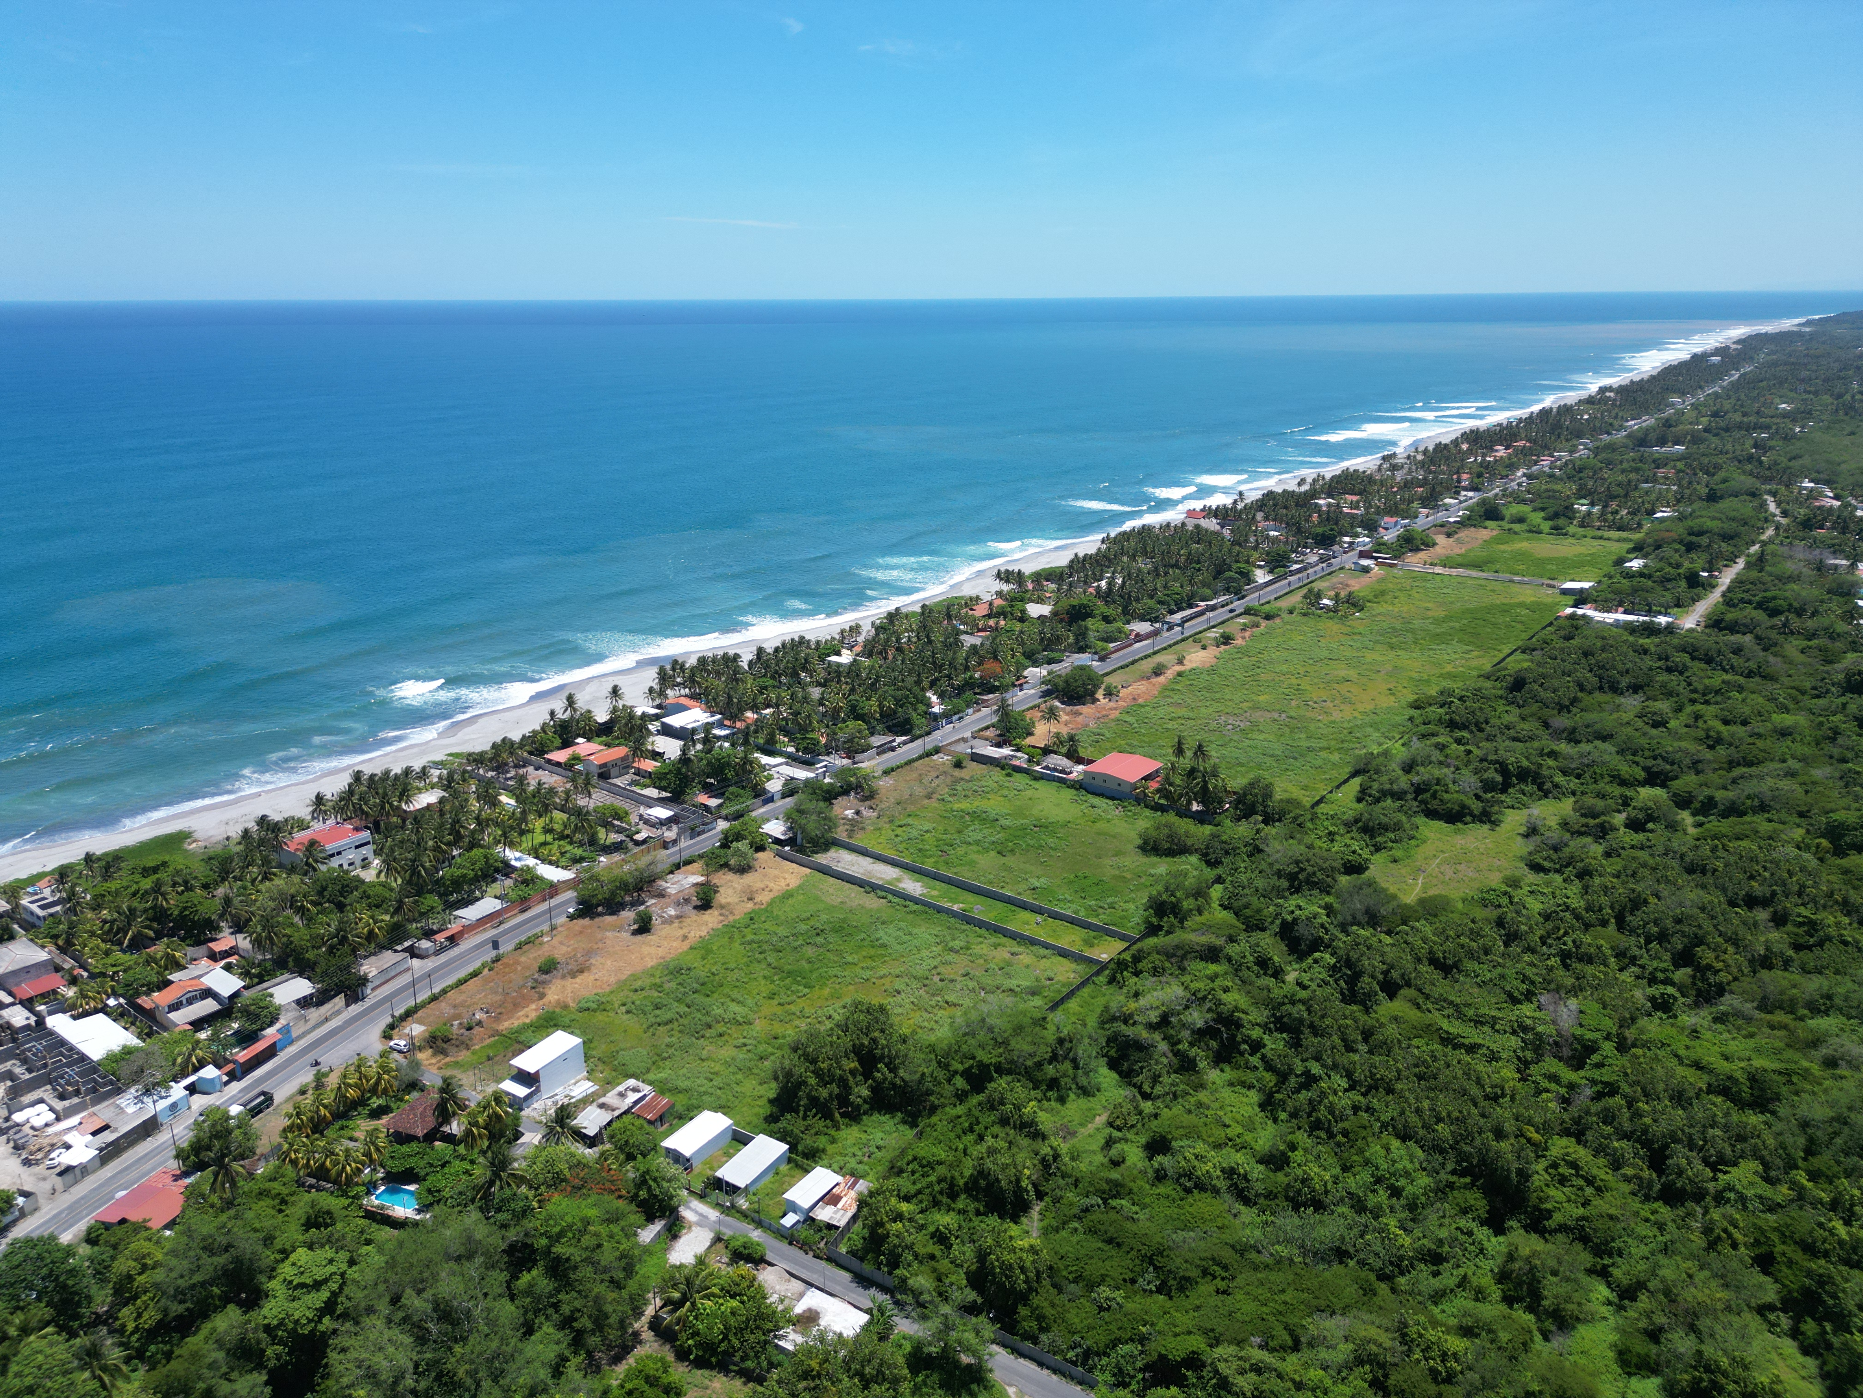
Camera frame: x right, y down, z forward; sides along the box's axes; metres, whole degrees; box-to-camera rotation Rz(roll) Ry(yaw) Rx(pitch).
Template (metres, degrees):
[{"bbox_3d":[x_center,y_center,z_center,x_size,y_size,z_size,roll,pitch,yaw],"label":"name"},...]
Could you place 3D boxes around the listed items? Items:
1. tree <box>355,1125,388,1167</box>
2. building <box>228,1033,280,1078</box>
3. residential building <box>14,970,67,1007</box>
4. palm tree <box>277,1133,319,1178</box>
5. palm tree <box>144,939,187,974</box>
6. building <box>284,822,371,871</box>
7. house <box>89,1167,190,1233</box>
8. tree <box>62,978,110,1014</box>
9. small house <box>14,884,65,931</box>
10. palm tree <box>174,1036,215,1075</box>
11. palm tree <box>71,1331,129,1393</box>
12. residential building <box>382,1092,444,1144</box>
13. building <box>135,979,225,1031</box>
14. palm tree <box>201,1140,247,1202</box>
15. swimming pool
[{"bbox_3d":[-91.880,74.709,211.762,5.400,11.000,5.400,0,17,0],"label":"tree"},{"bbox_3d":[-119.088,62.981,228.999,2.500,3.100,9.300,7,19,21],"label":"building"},{"bbox_3d":[-178.690,58.790,258.980,5.420,3.150,8.470,14,22,38],"label":"residential building"},{"bbox_3d":[-99.500,72.880,204.330,6.700,8.670,6.700,-10,20,-28],"label":"palm tree"},{"bbox_3d":[-161.572,56.342,273.509,7.400,9.500,7.400,0,17,0],"label":"palm tree"},{"bbox_3d":[-153.853,39.523,328.645,11.965,8.398,17.201,10,20,30],"label":"building"},{"bbox_3d":[-115.183,74.738,190.512,8.800,3.800,12.100,7,19,22],"label":"house"},{"bbox_3d":[-159.178,56.726,242.914,7.700,7.000,7.700,10,20,28],"label":"tree"},{"bbox_3d":[-200.900,47.470,294.280,13.300,3.650,7.390,13,22,35],"label":"small house"},{"bbox_3d":[-132.020,64.850,232.230,7.090,7.390,7.090,-11,21,-31],"label":"palm tree"},{"bbox_3d":[-104.410,84.920,163.440,7.490,10.350,7.490,-14,22,-37],"label":"palm tree"},{"bbox_3d":[-85.640,70.050,219.520,8.080,4.830,12.020,7,19,22],"label":"residential building"},{"bbox_3d":[-144.980,59.660,252.590,12.320,5.120,9.950,12,21,34],"label":"building"},{"bbox_3d":[-111.452,76.302,205.301,6.800,12.000,6.800,0,17,0],"label":"palm tree"},{"bbox_3d":[-80.034,75.586,195.302,7.100,1.200,4.000,7,19,22],"label":"swimming pool"}]

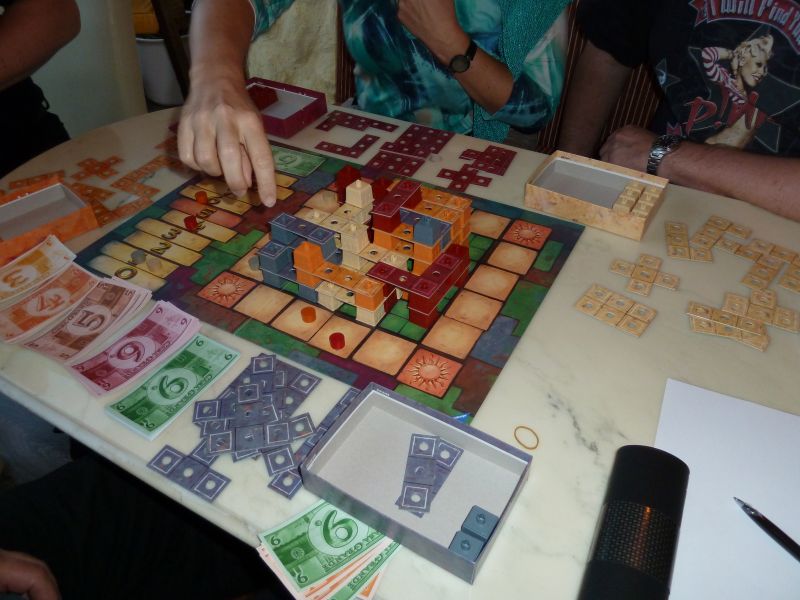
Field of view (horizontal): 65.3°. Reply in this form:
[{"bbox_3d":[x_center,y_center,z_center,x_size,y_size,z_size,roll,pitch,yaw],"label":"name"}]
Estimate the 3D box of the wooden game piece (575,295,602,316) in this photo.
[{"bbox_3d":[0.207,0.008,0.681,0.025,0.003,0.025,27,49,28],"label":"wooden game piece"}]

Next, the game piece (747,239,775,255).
[{"bbox_3d":[0.424,-0.061,0.733,0.024,0.002,0.024,25,48,27],"label":"game piece"}]

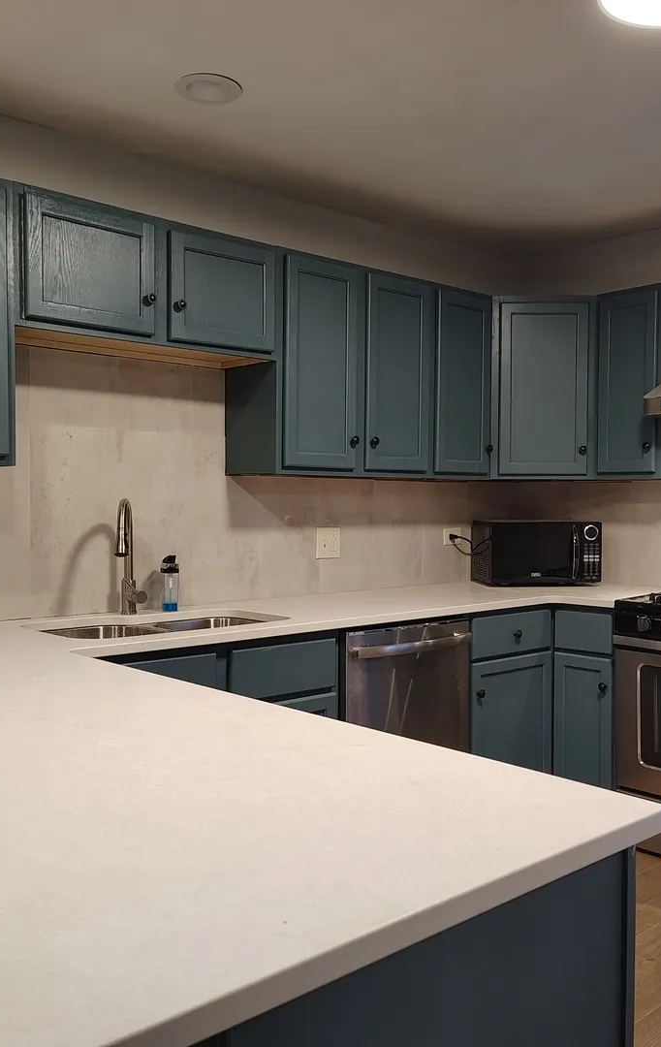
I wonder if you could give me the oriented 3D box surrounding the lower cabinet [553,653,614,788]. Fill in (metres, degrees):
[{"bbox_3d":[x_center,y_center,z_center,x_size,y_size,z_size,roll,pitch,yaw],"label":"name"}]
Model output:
[{"bbox_3d":[1.153,0.795,3.855,0.558,0.622,0.269,-1,2,-43],"label":"lower cabinet"}]

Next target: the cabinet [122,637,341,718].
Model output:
[{"bbox_3d":[-0.496,0.769,2.894,0.913,0.865,0.617,-1,2,-43],"label":"cabinet"}]

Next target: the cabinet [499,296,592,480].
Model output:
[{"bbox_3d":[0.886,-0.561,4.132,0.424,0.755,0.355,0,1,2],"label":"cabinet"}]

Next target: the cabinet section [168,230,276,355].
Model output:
[{"bbox_3d":[-0.455,-0.729,3.166,0.435,0.350,0.320,-1,2,-43],"label":"cabinet section"}]

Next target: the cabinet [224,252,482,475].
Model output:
[{"bbox_3d":[0.155,-0.553,3.686,1.147,0.759,0.306,-1,2,-43],"label":"cabinet"}]

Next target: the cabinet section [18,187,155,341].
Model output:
[{"bbox_3d":[-0.787,-0.724,2.857,0.432,0.350,0.320,-1,2,-43],"label":"cabinet section"}]

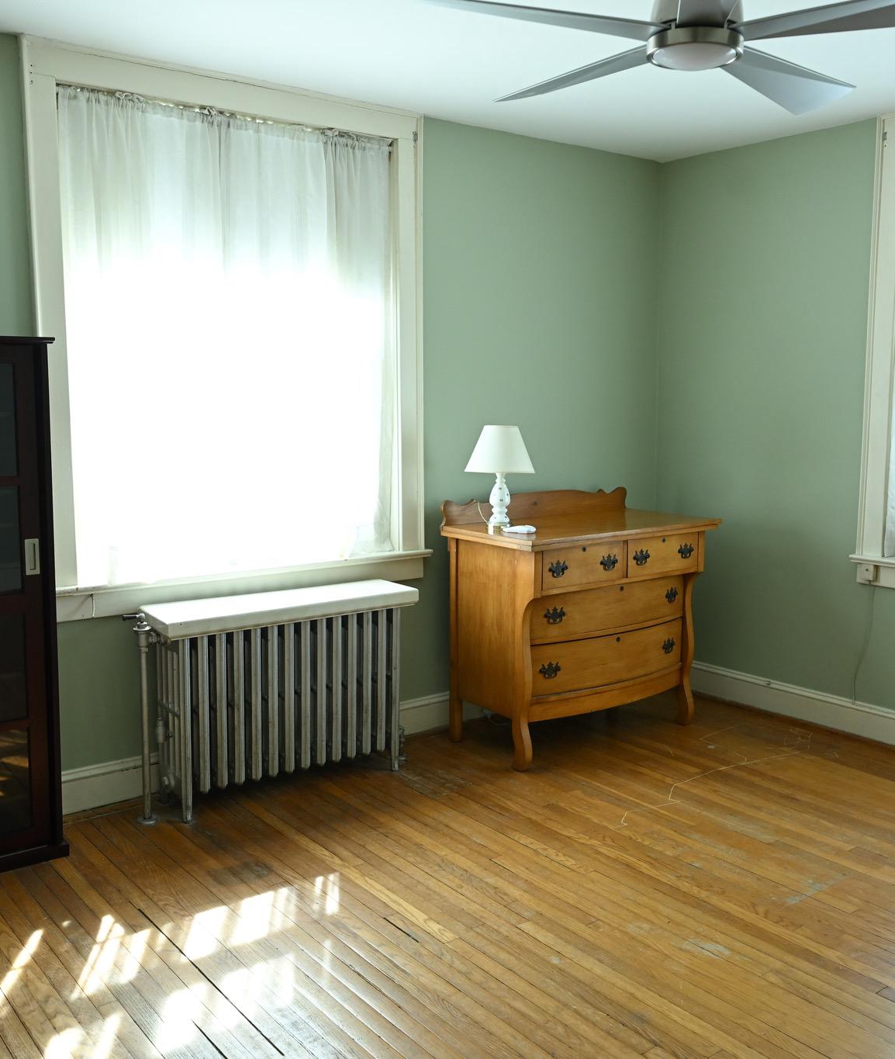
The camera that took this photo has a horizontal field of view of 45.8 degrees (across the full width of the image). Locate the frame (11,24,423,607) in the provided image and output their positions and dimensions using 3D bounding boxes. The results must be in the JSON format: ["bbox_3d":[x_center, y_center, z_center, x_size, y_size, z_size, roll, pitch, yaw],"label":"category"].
[{"bbox_3d":[-0.707,-0.660,3.812,1.500,1.825,0.120,-5,9,-36],"label":"frame"}]

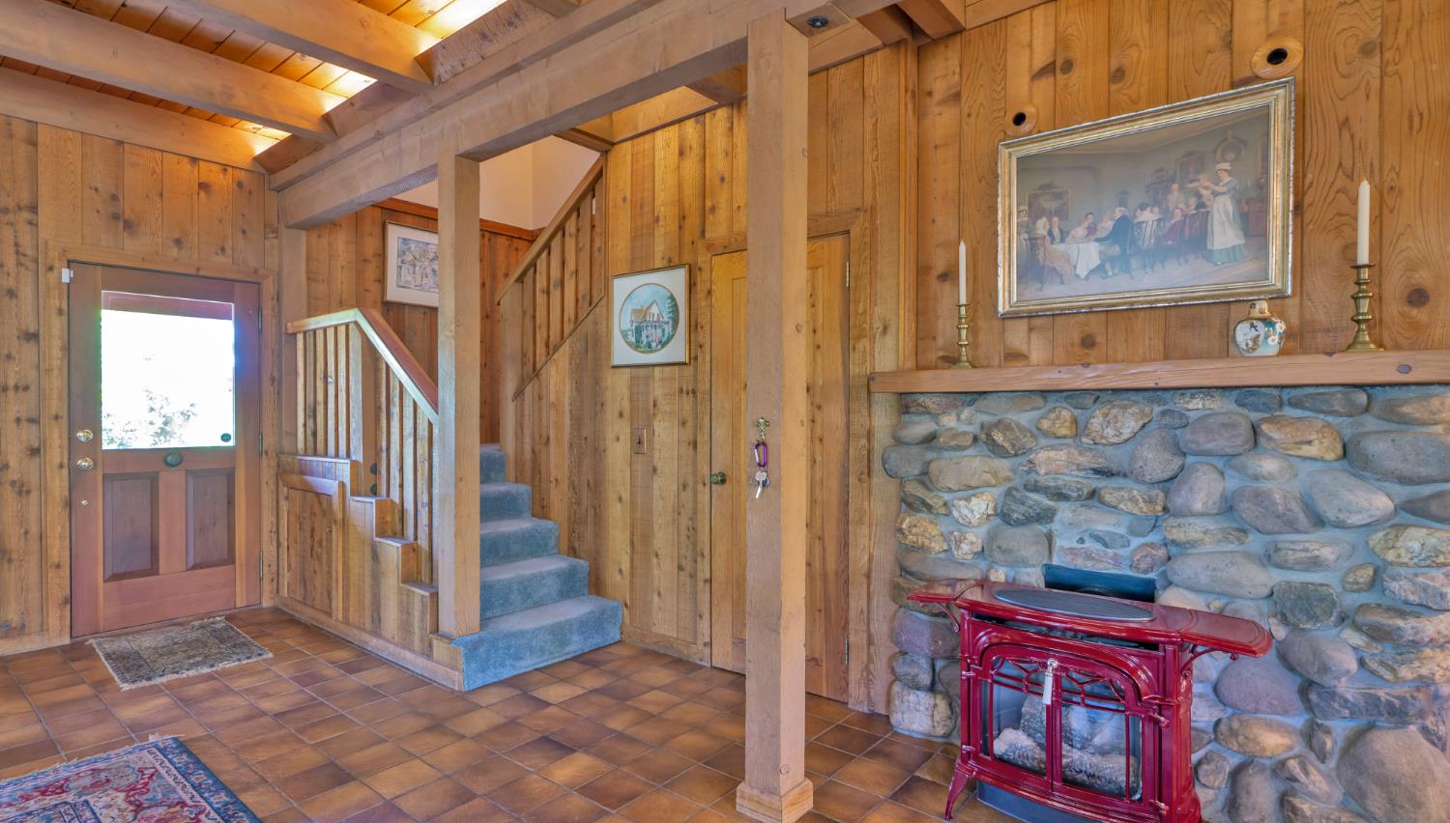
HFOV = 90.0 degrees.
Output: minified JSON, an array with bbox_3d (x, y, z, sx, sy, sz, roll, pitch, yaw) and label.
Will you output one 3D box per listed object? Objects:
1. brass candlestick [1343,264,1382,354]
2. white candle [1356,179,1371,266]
[{"bbox_3d":[1.766,-0.285,2.003,0.084,0.251,0.084,0,0,39],"label":"brass candlestick"},{"bbox_3d":[1.766,-0.521,2.001,0.023,0.247,0.024,0,0,39],"label":"white candle"}]

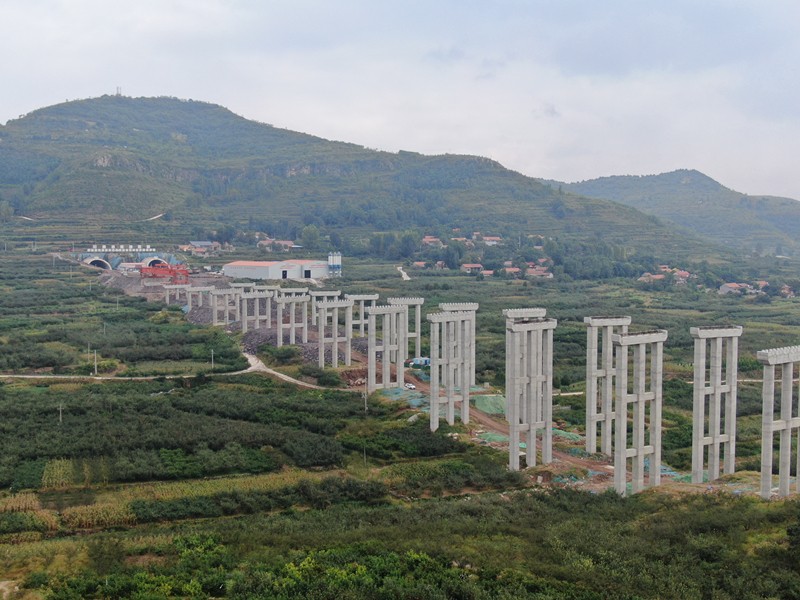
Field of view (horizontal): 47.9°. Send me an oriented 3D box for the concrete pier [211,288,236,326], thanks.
[{"bbox_3d":[-87.220,3.570,454.060,15.300,18.100,2.650,-1,3,-31],"label":"concrete pier"}]

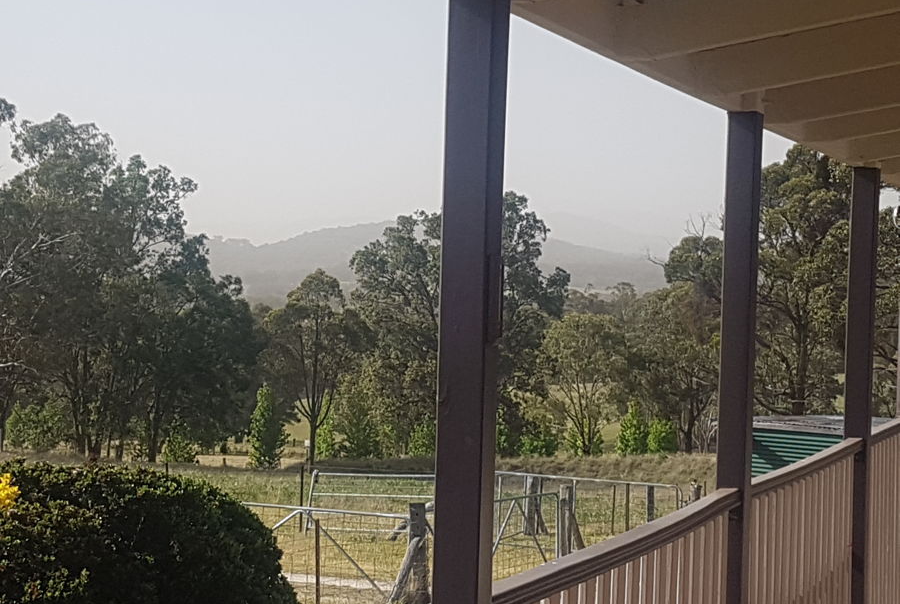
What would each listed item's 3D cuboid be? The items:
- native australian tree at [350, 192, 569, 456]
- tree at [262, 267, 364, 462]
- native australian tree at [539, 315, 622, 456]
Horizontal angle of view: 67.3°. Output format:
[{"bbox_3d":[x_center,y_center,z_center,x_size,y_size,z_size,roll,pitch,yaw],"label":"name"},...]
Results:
[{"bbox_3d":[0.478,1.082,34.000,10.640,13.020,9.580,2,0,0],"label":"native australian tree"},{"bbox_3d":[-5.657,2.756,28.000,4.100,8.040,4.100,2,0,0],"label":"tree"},{"bbox_3d":[6.034,3.786,31.000,3.650,6.390,3.650,2,0,0],"label":"native australian tree"}]

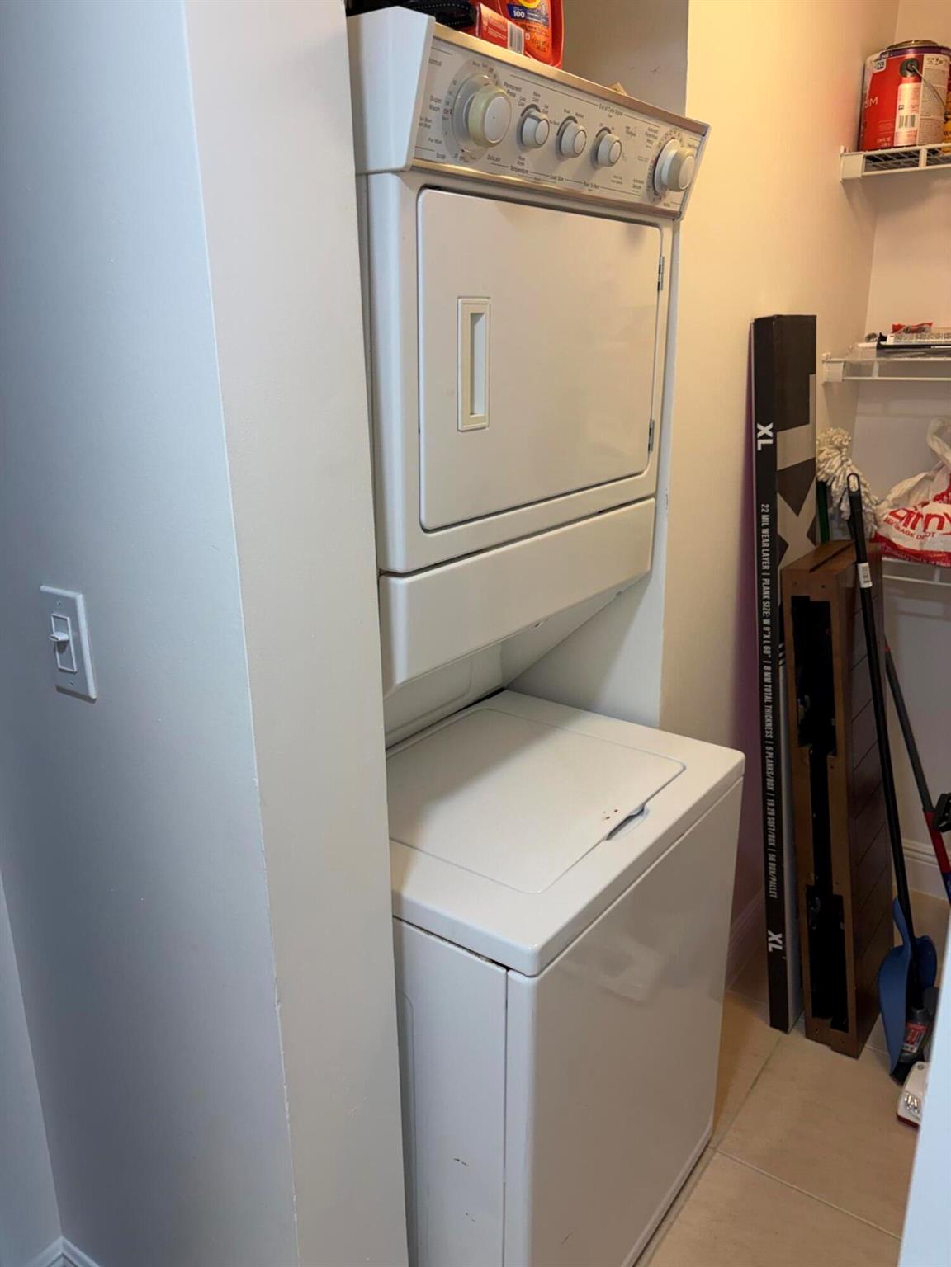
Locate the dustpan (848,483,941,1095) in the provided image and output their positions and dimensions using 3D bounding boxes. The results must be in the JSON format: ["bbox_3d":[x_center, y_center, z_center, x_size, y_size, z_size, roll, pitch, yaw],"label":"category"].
[{"bbox_3d":[0.854,0.296,1.961,0.110,1.252,0.250,-3,12,38],"label":"dustpan"}]

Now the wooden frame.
[{"bbox_3d":[0.789,0.353,2.043,0.114,1.059,0.281,3,18,38],"label":"wooden frame"}]

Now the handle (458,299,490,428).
[{"bbox_3d":[-0.006,-0.302,1.067,0.022,0.138,0.055,13,22,34],"label":"handle"}]

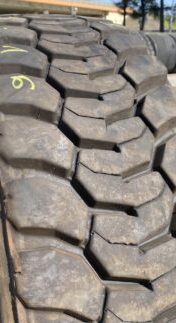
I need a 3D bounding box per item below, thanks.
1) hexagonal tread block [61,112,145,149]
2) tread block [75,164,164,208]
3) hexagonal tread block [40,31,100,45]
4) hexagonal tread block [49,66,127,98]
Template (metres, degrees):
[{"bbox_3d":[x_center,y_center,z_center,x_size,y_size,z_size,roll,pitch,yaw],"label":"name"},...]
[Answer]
[{"bbox_3d":[0.019,-0.035,0.370,0.101,0.018,0.047,3,60,-12],"label":"hexagonal tread block"},{"bbox_3d":[0.035,0.028,0.343,0.101,0.047,0.018,4,-23,-13],"label":"tread block"},{"bbox_3d":[-0.021,-0.173,0.473,0.097,0.018,0.044,-13,46,-24],"label":"hexagonal tread block"},{"bbox_3d":[0.001,-0.094,0.405,0.101,0.018,0.047,2,53,-11],"label":"hexagonal tread block"}]

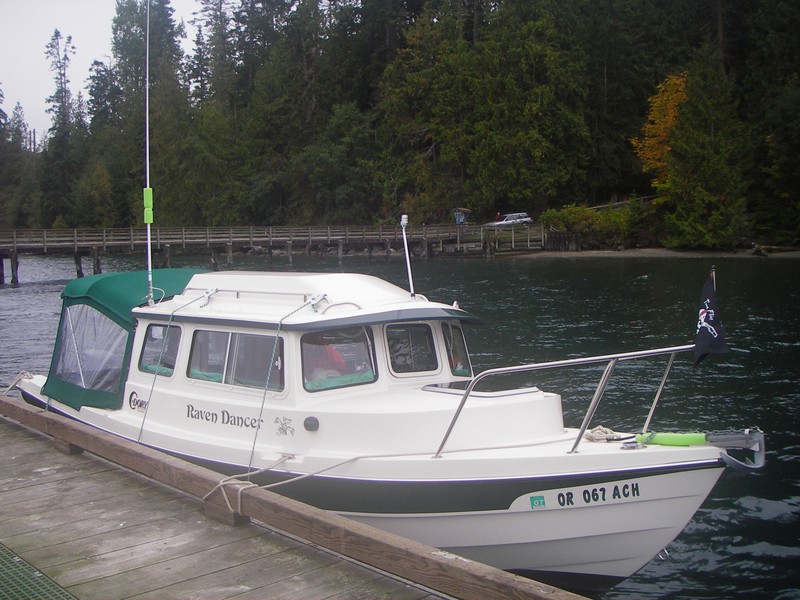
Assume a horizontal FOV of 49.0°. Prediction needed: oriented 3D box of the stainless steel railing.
[{"bbox_3d":[1.124,0.518,4.673,1.440,0.710,1.320,0,3,-43],"label":"stainless steel railing"}]

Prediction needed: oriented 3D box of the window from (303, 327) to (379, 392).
[{"bbox_3d":[-0.383,0.372,5.508,0.495,0.352,0.035,-7,-11,-16],"label":"window"}]

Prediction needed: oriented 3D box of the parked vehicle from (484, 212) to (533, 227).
[{"bbox_3d":[10.872,-7.936,88.000,4.750,1.600,1.800,-8,5,-30],"label":"parked vehicle"}]

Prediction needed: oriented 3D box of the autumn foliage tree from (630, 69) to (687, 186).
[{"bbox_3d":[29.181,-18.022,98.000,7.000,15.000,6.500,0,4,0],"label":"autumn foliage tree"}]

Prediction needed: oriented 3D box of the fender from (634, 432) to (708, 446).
[{"bbox_3d":[1.358,0.702,4.419,0.068,0.068,0.405,0,-5,-43],"label":"fender"}]

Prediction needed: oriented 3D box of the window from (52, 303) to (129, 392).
[{"bbox_3d":[-2.622,0.389,7.387,0.030,0.699,1.417,14,-6,-43],"label":"window"}]

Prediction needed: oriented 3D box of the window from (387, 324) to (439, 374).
[{"bbox_3d":[0.088,0.321,5.796,0.405,0.313,0.035,0,-13,-43],"label":"window"}]

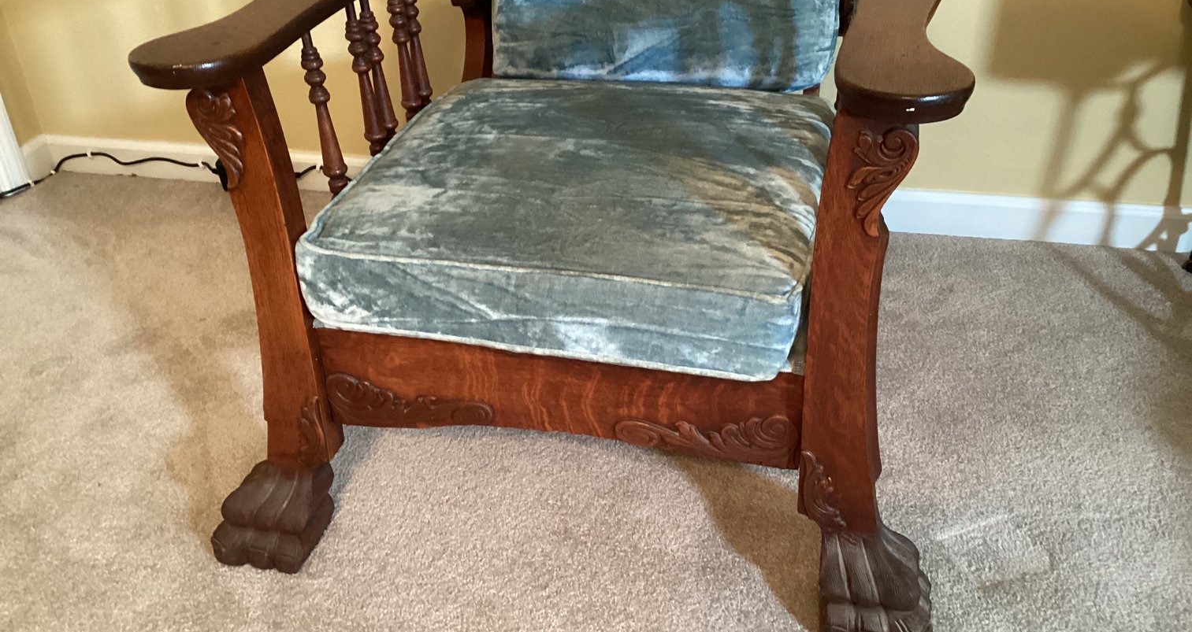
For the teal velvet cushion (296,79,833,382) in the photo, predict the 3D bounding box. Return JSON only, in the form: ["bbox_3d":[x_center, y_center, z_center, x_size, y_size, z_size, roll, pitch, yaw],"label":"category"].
[{"bbox_3d":[-0.001,-0.146,1.290,0.524,0.137,0.520,5,32,11],"label":"teal velvet cushion"}]

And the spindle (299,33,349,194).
[{"bbox_3d":[-0.316,-0.213,1.248,0.032,0.250,0.032,5,35,11],"label":"spindle"}]

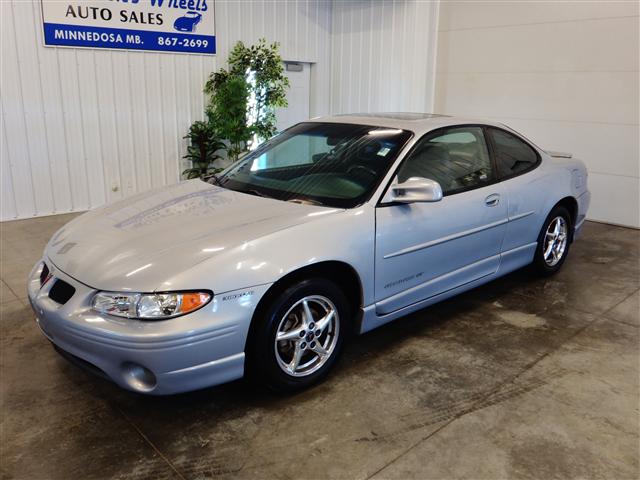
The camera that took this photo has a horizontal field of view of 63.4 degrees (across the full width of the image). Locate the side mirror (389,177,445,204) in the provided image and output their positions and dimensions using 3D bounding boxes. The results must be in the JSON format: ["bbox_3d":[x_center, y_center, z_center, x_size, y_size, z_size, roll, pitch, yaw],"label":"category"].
[{"bbox_3d":[0.524,-0.265,2.880,0.162,0.127,0.238,-13,21,-40],"label":"side mirror"}]

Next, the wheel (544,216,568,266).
[{"bbox_3d":[2.018,0.000,4.598,0.447,0.447,0.183,-13,21,-40],"label":"wheel"}]

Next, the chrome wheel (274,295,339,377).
[{"bbox_3d":[-0.111,0.488,2.768,0.447,0.447,0.183,-13,21,-40],"label":"chrome wheel"}]

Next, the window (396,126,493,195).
[{"bbox_3d":[0.830,-0.525,3.411,1.157,0.457,0.081,-13,-7,-40],"label":"window"}]

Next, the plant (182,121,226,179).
[{"bbox_3d":[-1.594,-1.097,7.310,0.609,1.117,0.579,-13,21,-40],"label":"plant"}]

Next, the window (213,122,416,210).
[{"bbox_3d":[-0.053,-0.565,3.622,1.472,0.132,0.853,18,52,46],"label":"window"}]

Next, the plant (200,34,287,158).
[{"bbox_3d":[-1.076,-1.750,7.592,1.218,2.152,1.035,-13,21,-40],"label":"plant"}]

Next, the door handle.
[{"bbox_3d":[1.198,-0.278,3.602,0.178,0.091,0.046,-13,21,-40],"label":"door handle"}]

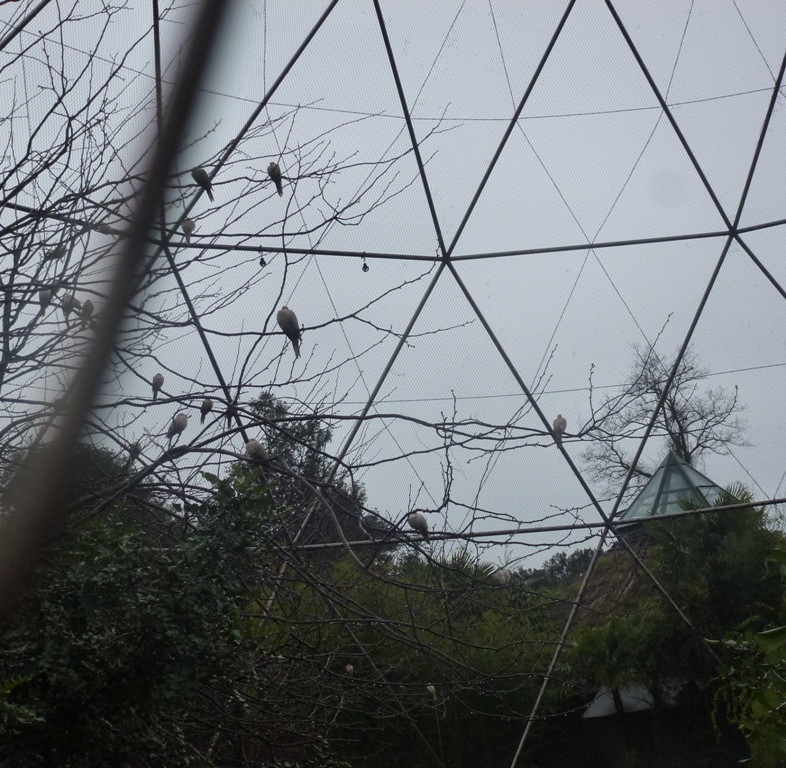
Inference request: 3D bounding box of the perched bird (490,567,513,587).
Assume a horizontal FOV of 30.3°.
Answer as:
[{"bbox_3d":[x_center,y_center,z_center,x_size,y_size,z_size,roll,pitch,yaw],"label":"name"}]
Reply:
[{"bbox_3d":[0.696,1.261,9.300,0.120,0.220,0.180,-14,-14,38],"label":"perched bird"}]

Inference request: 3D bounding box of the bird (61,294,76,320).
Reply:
[{"bbox_3d":[-2.865,-0.667,12.800,0.110,0.250,0.160,-5,-11,-1],"label":"bird"}]

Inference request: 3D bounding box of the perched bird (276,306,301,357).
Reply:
[{"bbox_3d":[-0.536,-0.268,7.400,0.115,0.275,0.160,0,-12,-26],"label":"perched bird"}]

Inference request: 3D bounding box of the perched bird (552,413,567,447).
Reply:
[{"bbox_3d":[1.310,0.366,11.400,0.115,0.260,0.150,-9,-11,21],"label":"perched bird"}]

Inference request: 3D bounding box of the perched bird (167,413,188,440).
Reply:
[{"bbox_3d":[-1.784,0.360,12.000,0.180,0.240,0.110,-8,-11,16],"label":"perched bird"}]

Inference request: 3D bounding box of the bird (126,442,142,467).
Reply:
[{"bbox_3d":[-2.202,0.607,12.300,0.110,0.230,0.170,5,-15,-44],"label":"bird"}]

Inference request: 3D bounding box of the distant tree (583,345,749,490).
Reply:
[{"bbox_3d":[10.302,1.764,55.000,6.200,6.600,6.000,-7,-11,10],"label":"distant tree"}]

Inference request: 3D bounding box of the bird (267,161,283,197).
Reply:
[{"bbox_3d":[-0.908,-1.588,11.200,0.110,0.265,0.155,0,-12,-26],"label":"bird"}]

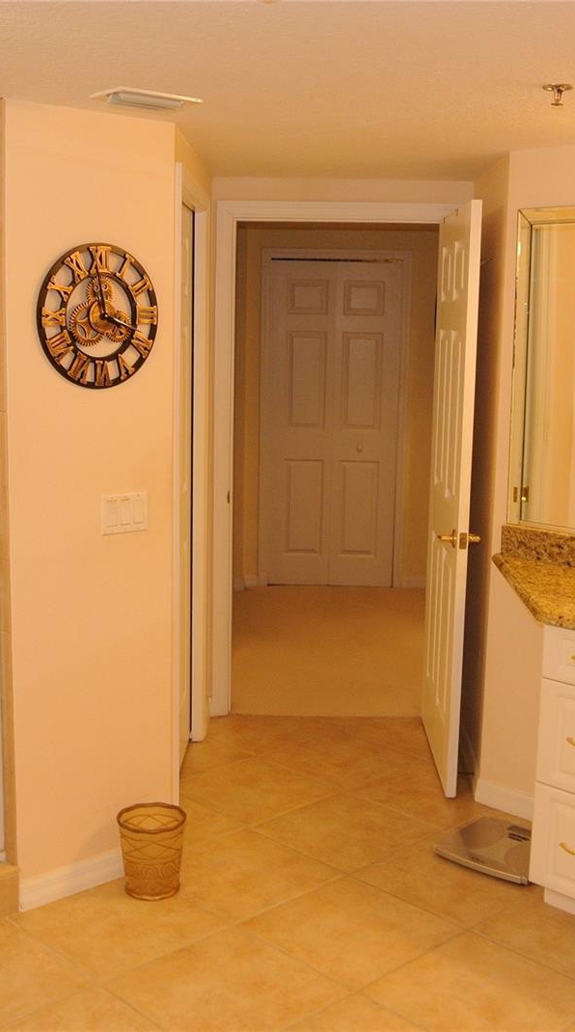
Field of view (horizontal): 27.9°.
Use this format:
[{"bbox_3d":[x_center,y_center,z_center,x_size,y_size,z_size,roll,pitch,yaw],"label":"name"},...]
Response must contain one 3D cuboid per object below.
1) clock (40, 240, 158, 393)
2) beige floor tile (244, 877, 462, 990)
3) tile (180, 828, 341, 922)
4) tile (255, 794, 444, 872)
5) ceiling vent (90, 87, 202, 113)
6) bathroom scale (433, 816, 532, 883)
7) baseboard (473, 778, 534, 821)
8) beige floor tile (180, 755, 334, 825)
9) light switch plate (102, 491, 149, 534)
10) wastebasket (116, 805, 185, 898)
[{"bbox_3d":[-0.519,-0.548,3.176,0.395,0.395,0.035,-7,12,-42],"label":"clock"},{"bbox_3d":[0.181,1.147,3.219,0.453,0.012,0.453,-8,12,-43],"label":"beige floor tile"},{"bbox_3d":[-0.132,1.088,3.530,0.446,0.010,0.446,-8,13,-44],"label":"tile"},{"bbox_3d":[0.189,1.041,3.839,0.446,0.010,0.446,-8,13,-44],"label":"tile"},{"bbox_3d":[-0.352,-1.028,2.898,0.250,0.026,0.158,-8,13,-44],"label":"ceiling vent"},{"bbox_3d":[0.690,1.062,3.685,0.315,0.030,0.315,8,12,38],"label":"bathroom scale"},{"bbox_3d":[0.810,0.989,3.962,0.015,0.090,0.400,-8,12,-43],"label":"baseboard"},{"bbox_3d":[-0.122,0.989,4.180,0.453,0.012,0.453,-8,12,-43],"label":"beige floor tile"},{"bbox_3d":[-0.466,-0.007,3.339,0.157,0.114,0.008,-7,12,-42],"label":"light switch plate"},{"bbox_3d":[-0.396,0.990,3.403,0.204,0.219,0.204,1,9,0],"label":"wastebasket"}]

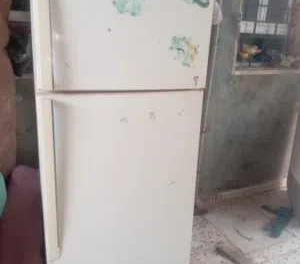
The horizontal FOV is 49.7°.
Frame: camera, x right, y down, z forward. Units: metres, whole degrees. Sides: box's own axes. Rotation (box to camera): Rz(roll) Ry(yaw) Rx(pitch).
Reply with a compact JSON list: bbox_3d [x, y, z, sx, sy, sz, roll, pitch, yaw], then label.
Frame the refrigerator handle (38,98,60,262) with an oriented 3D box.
[{"bbox_3d":[-0.392,0.211,1.280,0.050,0.695,0.040,-4,17,-22],"label":"refrigerator handle"}]

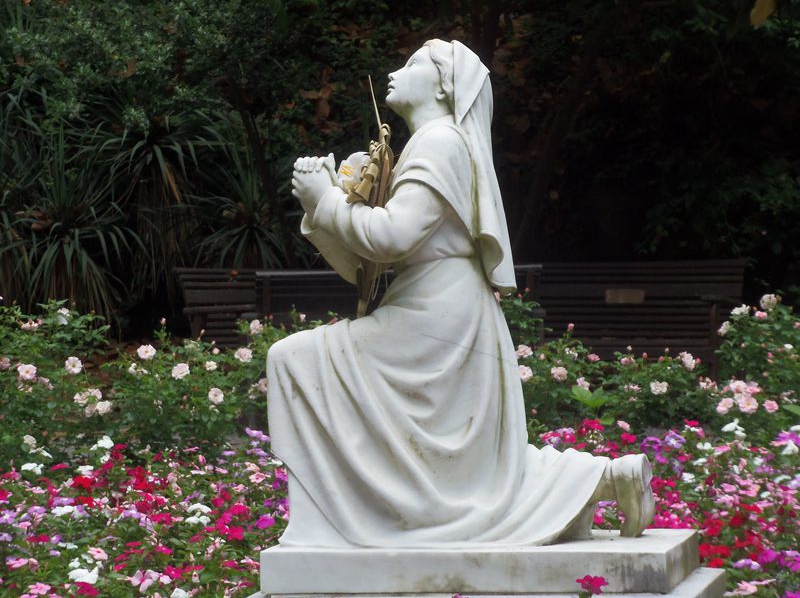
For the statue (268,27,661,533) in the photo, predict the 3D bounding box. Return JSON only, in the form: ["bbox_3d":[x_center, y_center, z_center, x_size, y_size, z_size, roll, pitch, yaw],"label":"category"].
[{"bbox_3d":[0.147,-0.019,7.795,0.900,1.205,0.440,-1,2,13],"label":"statue"}]

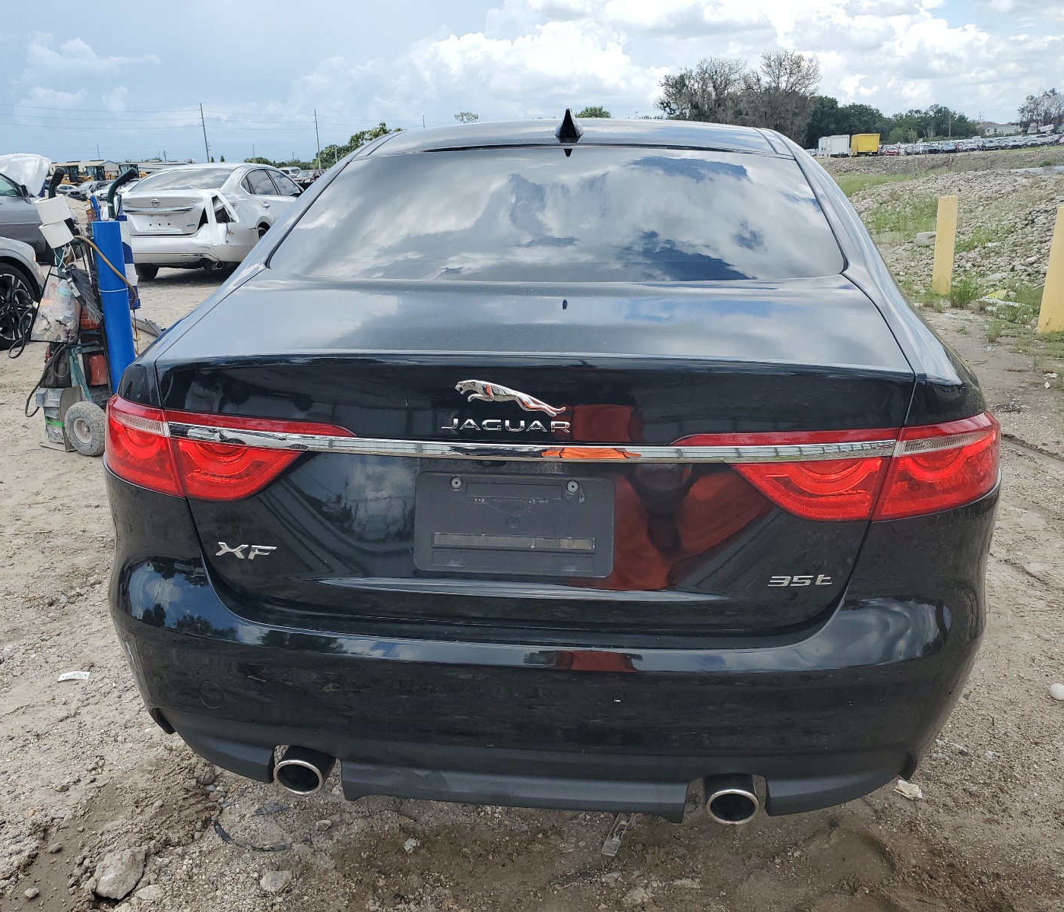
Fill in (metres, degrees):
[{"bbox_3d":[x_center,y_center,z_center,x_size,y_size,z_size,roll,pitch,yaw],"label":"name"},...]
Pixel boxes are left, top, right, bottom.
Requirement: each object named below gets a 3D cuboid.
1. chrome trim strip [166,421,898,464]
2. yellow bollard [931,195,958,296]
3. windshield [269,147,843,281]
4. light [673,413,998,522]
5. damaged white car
[{"bbox_3d":[-0.029,-0.017,1.370,1.145,0.035,0.120,2,18,6],"label":"chrome trim strip"},{"bbox_3d":[4.356,-2.217,9.636,0.200,1.000,0.200,-1,18,0],"label":"yellow bollard"},{"bbox_3d":[0.056,-0.559,2.042,1.180,0.080,0.675,2,41,6],"label":"windshield"},{"bbox_3d":[0.509,0.002,1.463,0.588,0.155,0.340,2,18,6],"label":"light"},{"bbox_3d":[-4.250,-3.460,13.150,1.830,1.470,4.850,1,18,5],"label":"damaged white car"}]

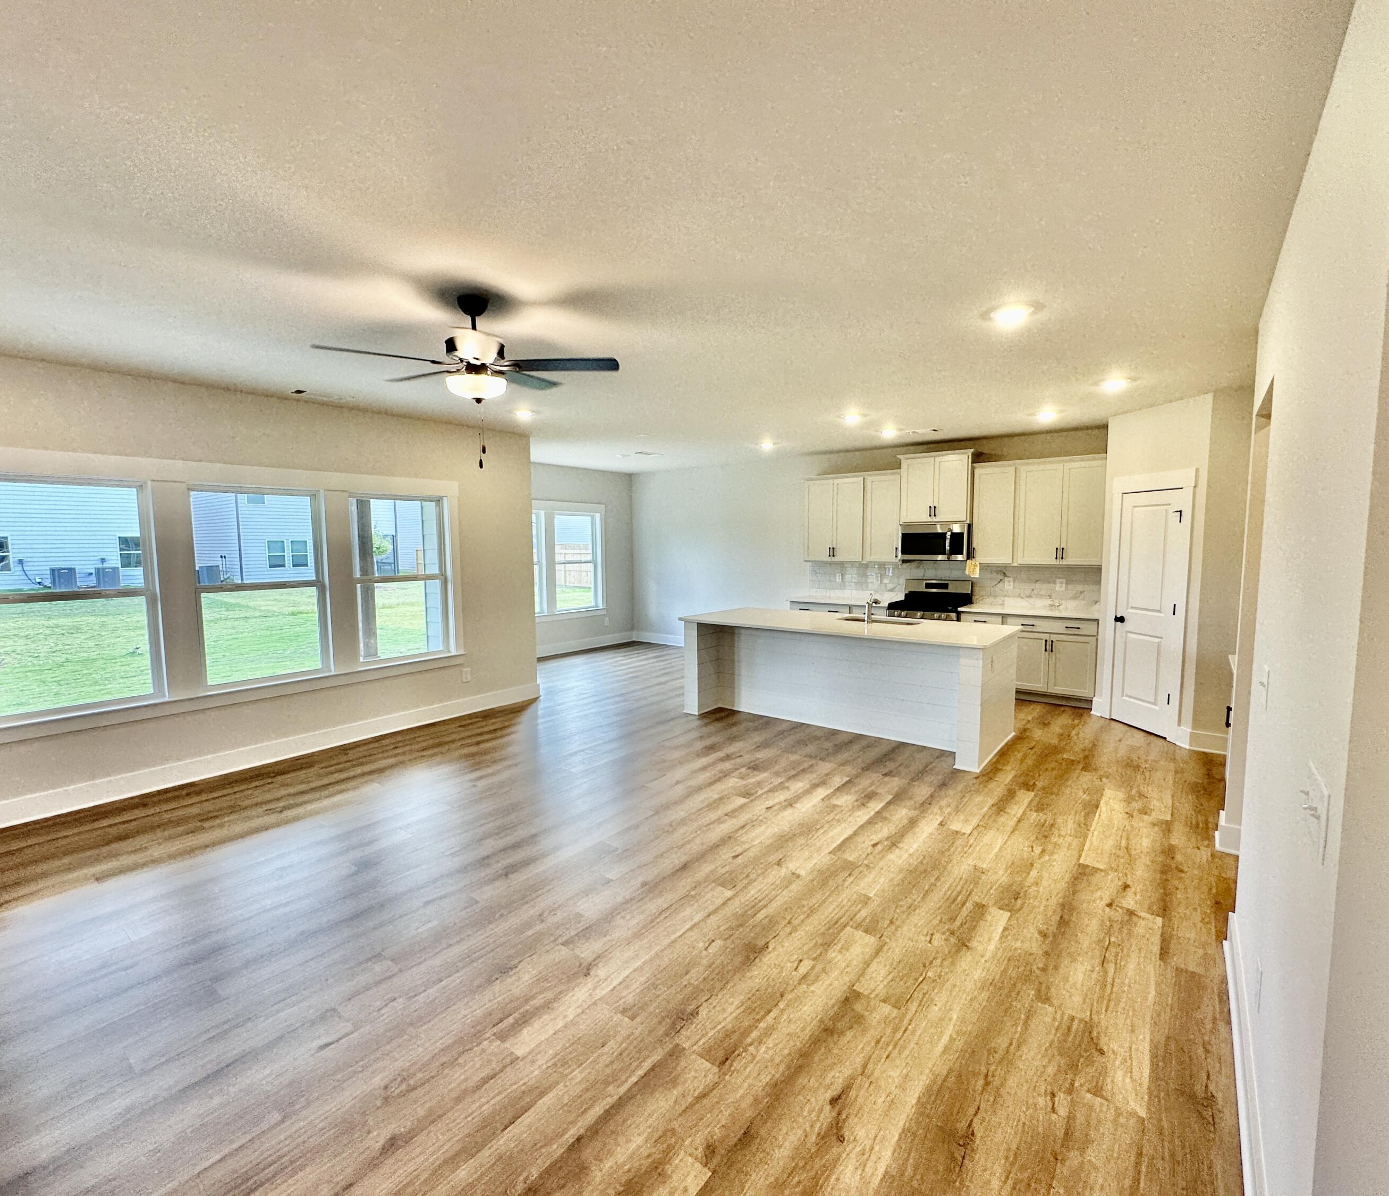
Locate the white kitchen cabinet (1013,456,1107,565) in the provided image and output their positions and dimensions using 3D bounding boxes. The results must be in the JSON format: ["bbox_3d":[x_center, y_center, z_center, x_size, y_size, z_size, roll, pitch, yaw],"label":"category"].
[{"bbox_3d":[3.767,-0.866,6.604,0.769,1.040,0.345,3,6,38],"label":"white kitchen cabinet"}]

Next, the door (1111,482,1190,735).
[{"bbox_3d":[3.823,0.112,5.472,0.050,2.040,0.630,-1,5,-7],"label":"door"}]

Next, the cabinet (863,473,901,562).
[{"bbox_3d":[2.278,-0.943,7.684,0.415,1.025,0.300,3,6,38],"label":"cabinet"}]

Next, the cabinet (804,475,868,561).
[{"bbox_3d":[1.811,-0.978,8.064,0.790,1.045,0.330,3,6,38],"label":"cabinet"}]

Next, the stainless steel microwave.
[{"bbox_3d":[2.792,-0.633,7.362,0.768,0.407,0.400,3,6,38],"label":"stainless steel microwave"}]

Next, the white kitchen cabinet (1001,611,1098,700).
[{"bbox_3d":[3.651,0.569,6.589,0.835,0.820,0.620,3,6,38],"label":"white kitchen cabinet"}]

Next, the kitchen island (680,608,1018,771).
[{"bbox_3d":[1.266,0.669,5.683,2.706,0.913,1.149,3,6,38],"label":"kitchen island"}]

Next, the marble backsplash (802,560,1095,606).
[{"bbox_3d":[2.829,-0.215,7.536,3.275,0.400,0.025,3,6,38],"label":"marble backsplash"}]

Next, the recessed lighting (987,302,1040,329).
[{"bbox_3d":[1.612,-1.424,3.267,0.180,0.030,0.180,3,6,38],"label":"recessed lighting"}]

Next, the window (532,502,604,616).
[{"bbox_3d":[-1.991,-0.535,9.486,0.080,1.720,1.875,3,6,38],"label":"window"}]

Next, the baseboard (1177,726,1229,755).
[{"bbox_3d":[3.886,1.099,4.877,0.261,0.134,0.020,3,6,38],"label":"baseboard"}]

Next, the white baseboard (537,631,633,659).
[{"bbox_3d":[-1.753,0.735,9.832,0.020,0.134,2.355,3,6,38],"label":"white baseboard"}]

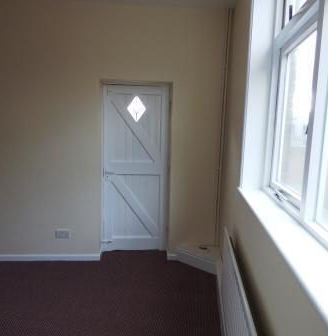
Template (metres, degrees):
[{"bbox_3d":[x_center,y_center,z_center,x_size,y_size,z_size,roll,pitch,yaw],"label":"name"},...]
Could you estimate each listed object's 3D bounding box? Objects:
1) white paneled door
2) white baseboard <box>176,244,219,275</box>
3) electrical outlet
[{"bbox_3d":[-0.343,0.041,3.071,0.746,1.963,0.050,1,7,-4],"label":"white paneled door"},{"bbox_3d":[0.360,1.005,2.818,0.516,0.150,0.030,7,9,36],"label":"white baseboard"},{"bbox_3d":[-1.102,0.726,2.831,0.147,0.090,0.030,1,7,-4],"label":"electrical outlet"}]

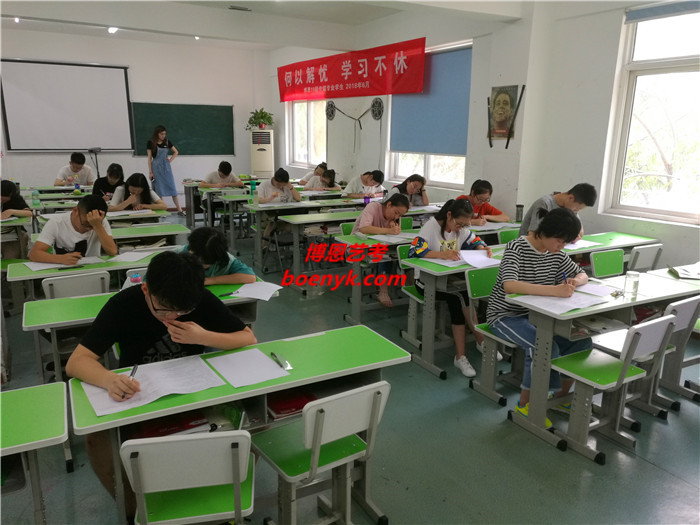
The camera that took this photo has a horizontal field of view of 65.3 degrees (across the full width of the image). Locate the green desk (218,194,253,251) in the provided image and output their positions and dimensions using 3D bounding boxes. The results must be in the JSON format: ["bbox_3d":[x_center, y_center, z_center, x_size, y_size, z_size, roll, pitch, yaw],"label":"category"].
[{"bbox_3d":[-1.101,-0.523,7.269,1.206,0.745,0.402,-7,16,-28],"label":"green desk"}]

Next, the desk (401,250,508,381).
[{"bbox_3d":[0.986,0.326,3.983,1.224,0.750,0.394,-7,16,-27],"label":"desk"}]

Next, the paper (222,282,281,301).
[{"bbox_3d":[-0.505,0.149,3.013,0.211,0.020,0.298,4,14,11],"label":"paper"}]

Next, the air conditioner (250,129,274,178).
[{"bbox_3d":[-1.823,-1.980,11.415,0.472,1.558,0.322,0,14,-5],"label":"air conditioner"}]

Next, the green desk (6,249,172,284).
[{"bbox_3d":[-1.558,0.353,3.697,1.206,0.745,0.402,-7,16,-28],"label":"green desk"}]

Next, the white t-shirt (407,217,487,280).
[{"bbox_3d":[0.661,-0.086,4.014,0.560,0.540,0.400,-6,16,-27],"label":"white t-shirt"}]

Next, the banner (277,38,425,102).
[{"bbox_3d":[-0.226,-3.074,9.101,0.040,0.693,4.601,-8,16,-31],"label":"banner"}]

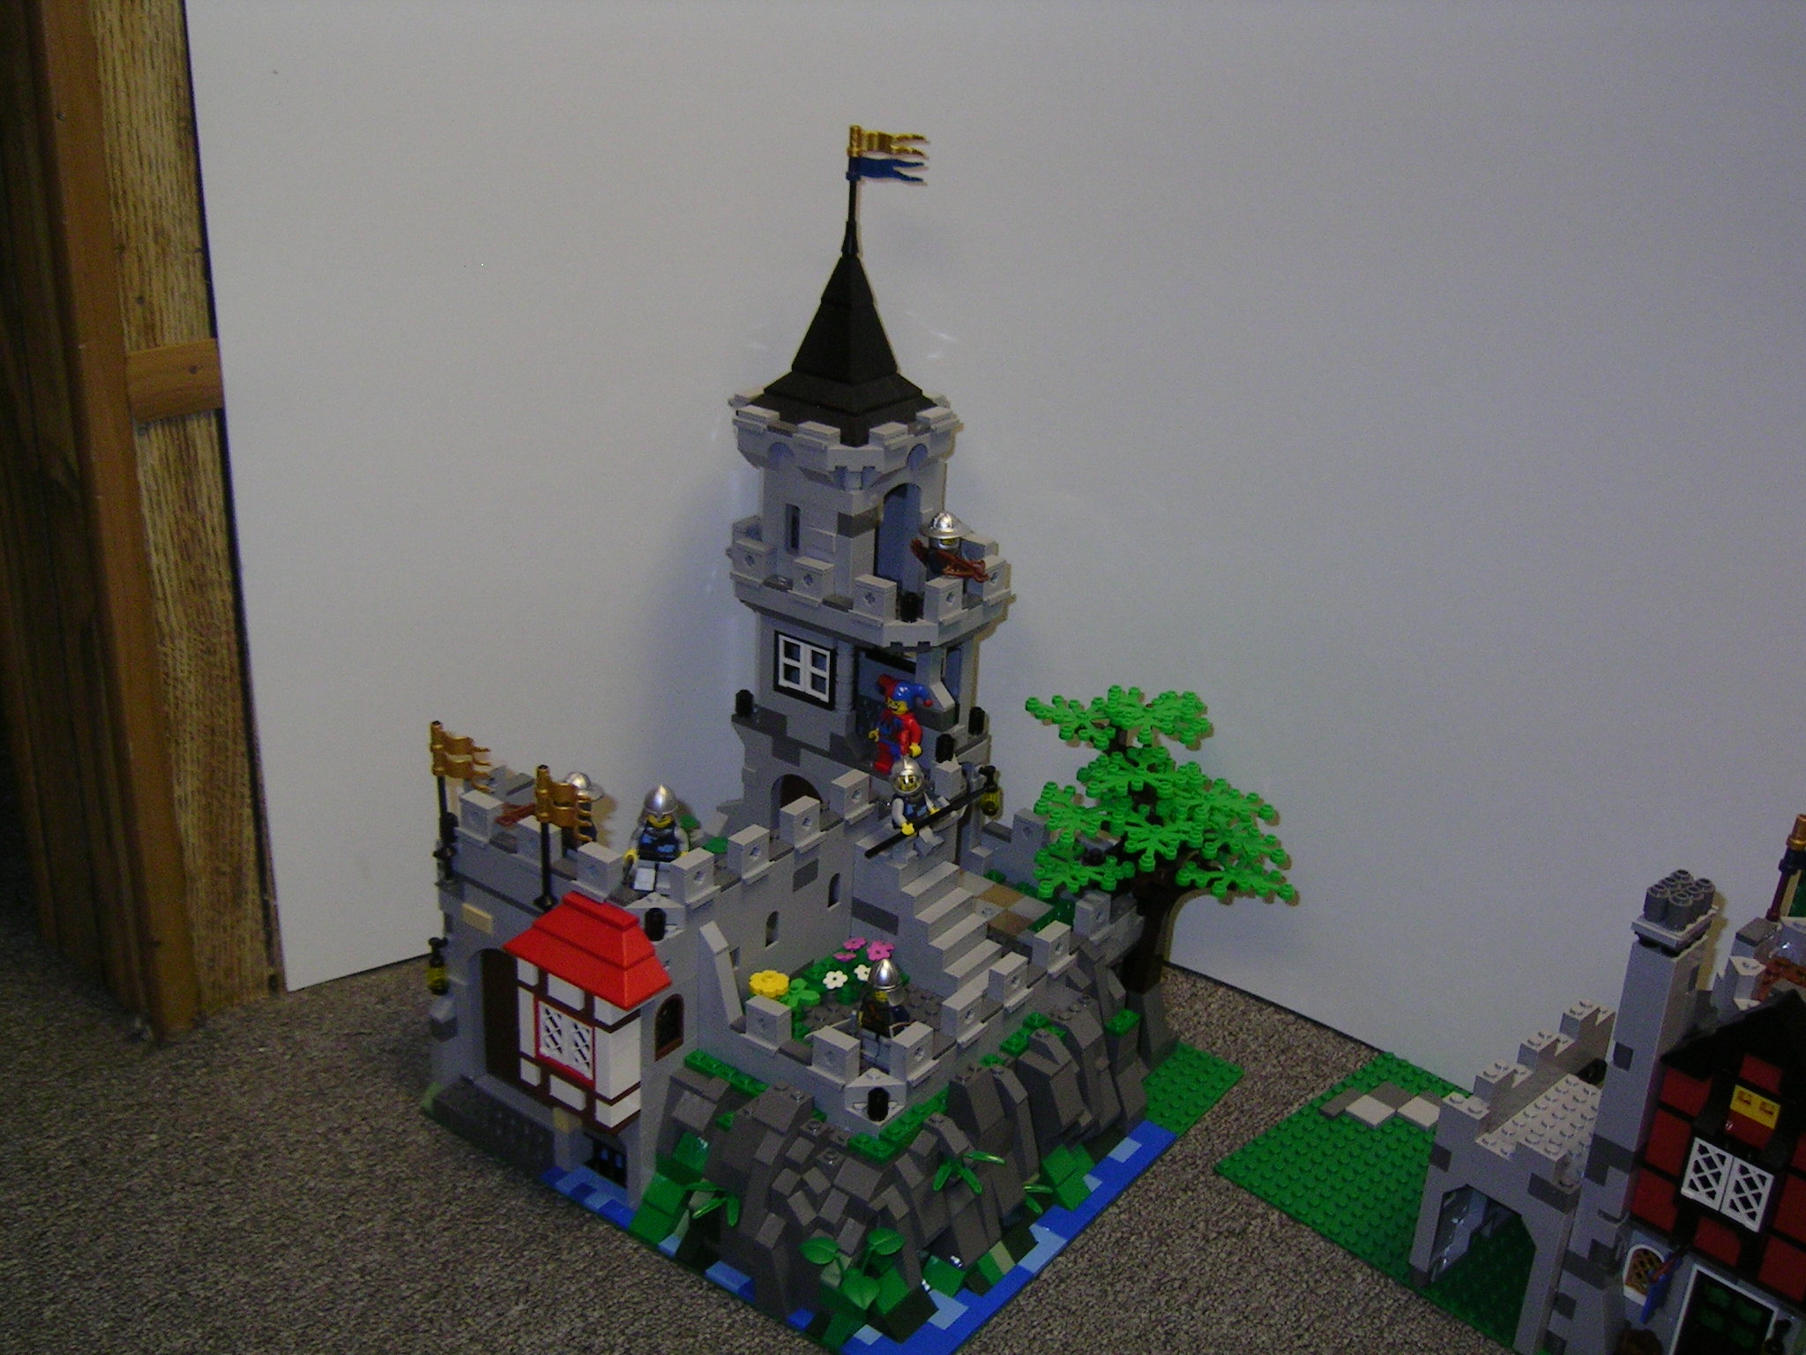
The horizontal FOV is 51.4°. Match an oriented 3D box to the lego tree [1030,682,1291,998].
[{"bbox_3d":[0.114,0.076,0.821,0.110,0.142,0.110,18,28,33],"label":"lego tree"}]

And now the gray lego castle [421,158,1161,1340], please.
[{"bbox_3d":[-0.021,0.002,0.750,0.256,0.398,0.256,18,28,33],"label":"gray lego castle"}]

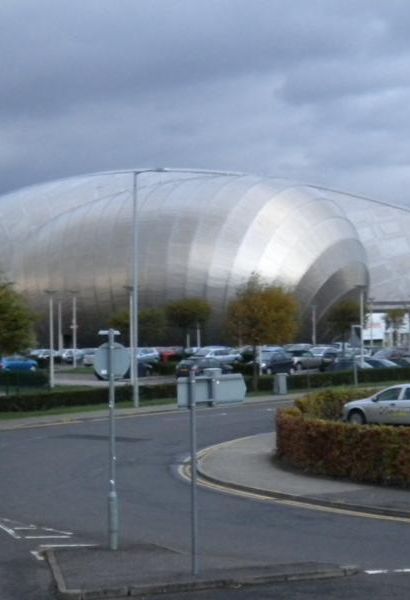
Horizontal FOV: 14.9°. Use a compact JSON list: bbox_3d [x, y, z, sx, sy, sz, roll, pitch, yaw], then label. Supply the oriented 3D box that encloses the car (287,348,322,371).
[{"bbox_3d":[6.849,3.985,103.000,1.700,1.430,4.000,0,-1,-45],"label":"car"}]

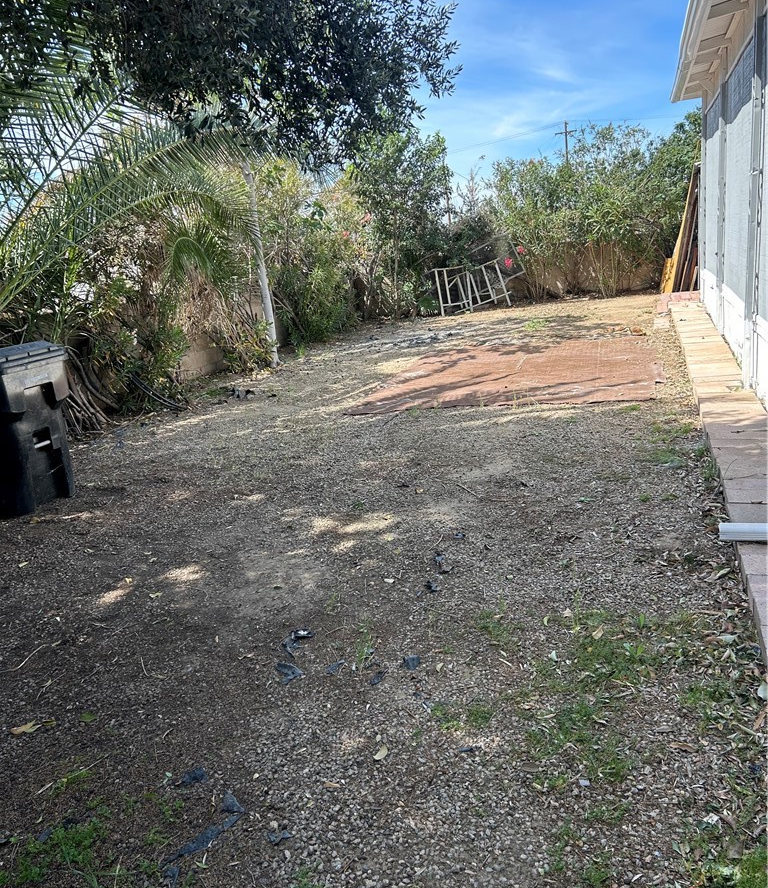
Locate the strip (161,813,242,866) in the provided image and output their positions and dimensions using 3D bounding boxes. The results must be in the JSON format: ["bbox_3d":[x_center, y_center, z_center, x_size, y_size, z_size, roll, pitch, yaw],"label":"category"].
[{"bbox_3d":[-0.468,1.032,2.003,0.045,0.025,0.246,7,19,38],"label":"strip"}]

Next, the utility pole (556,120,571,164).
[{"bbox_3d":[18.239,-25.890,76.422,2.200,11.329,0.300,-1,15,14],"label":"utility pole"}]

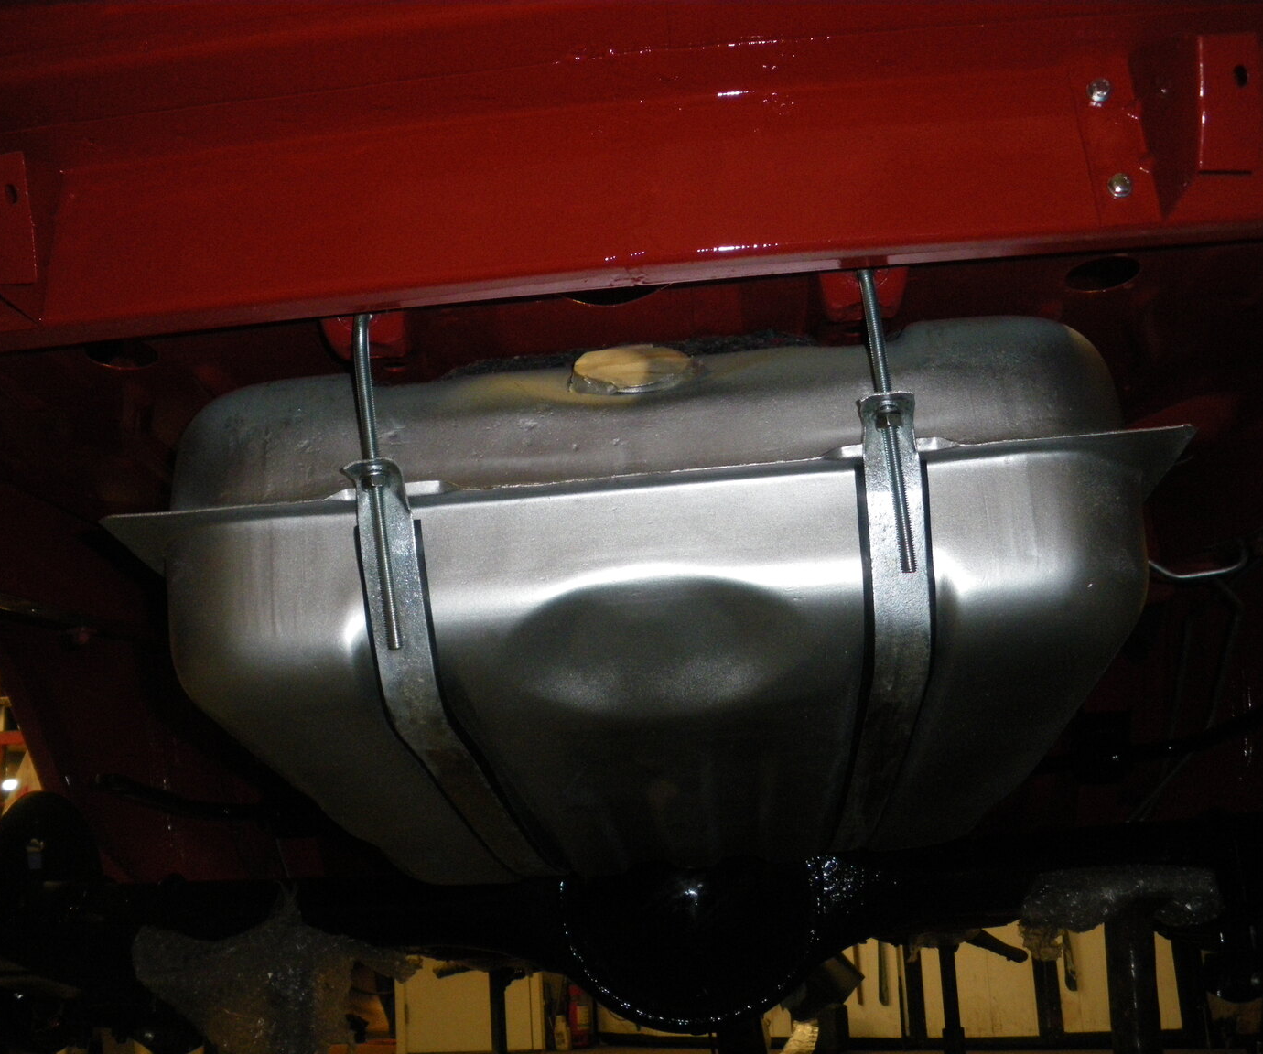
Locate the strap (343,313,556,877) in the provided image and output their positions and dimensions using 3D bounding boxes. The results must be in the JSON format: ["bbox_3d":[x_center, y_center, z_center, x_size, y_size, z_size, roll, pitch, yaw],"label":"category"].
[{"bbox_3d":[-0.151,0.095,1.317,0.056,0.325,0.630,-9,-23,1],"label":"strap"}]

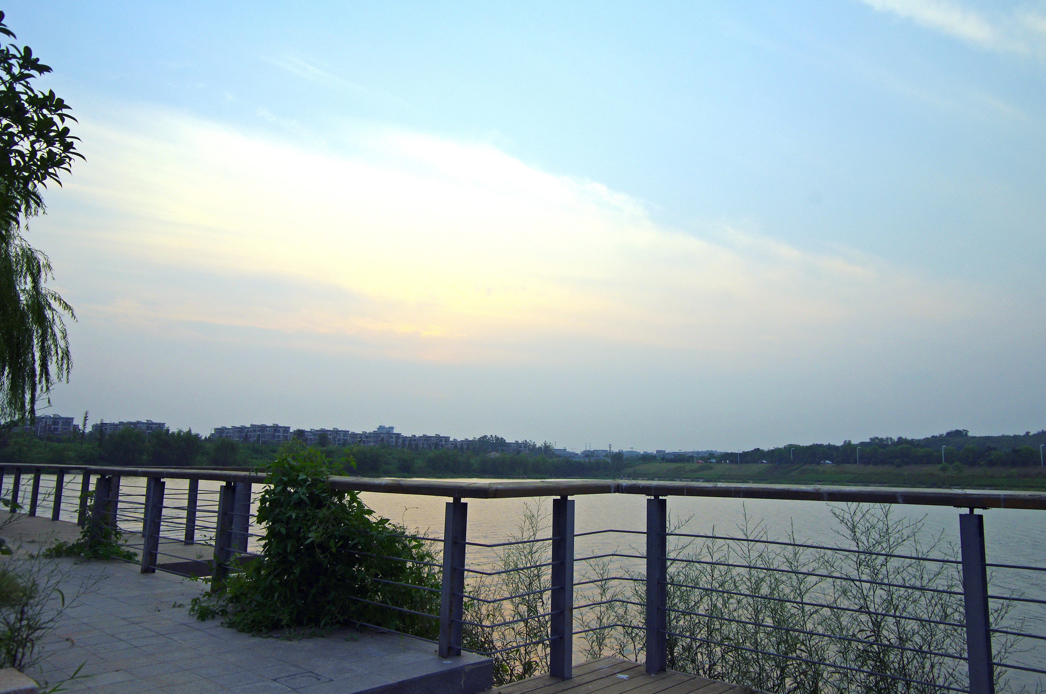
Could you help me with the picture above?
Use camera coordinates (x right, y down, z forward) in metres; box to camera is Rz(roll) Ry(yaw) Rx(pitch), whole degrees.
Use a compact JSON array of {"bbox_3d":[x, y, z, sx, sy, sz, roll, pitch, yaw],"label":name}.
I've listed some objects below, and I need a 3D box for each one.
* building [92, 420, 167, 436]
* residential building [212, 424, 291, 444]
[{"bbox_3d":[-226.710,48.800,401.290,35.300,14.000,13.500,0,-9,9],"label":"building"},{"bbox_3d":[-166.500,54.280,428.020,43.500,14.300,13.500,0,-9,9],"label":"residential building"}]

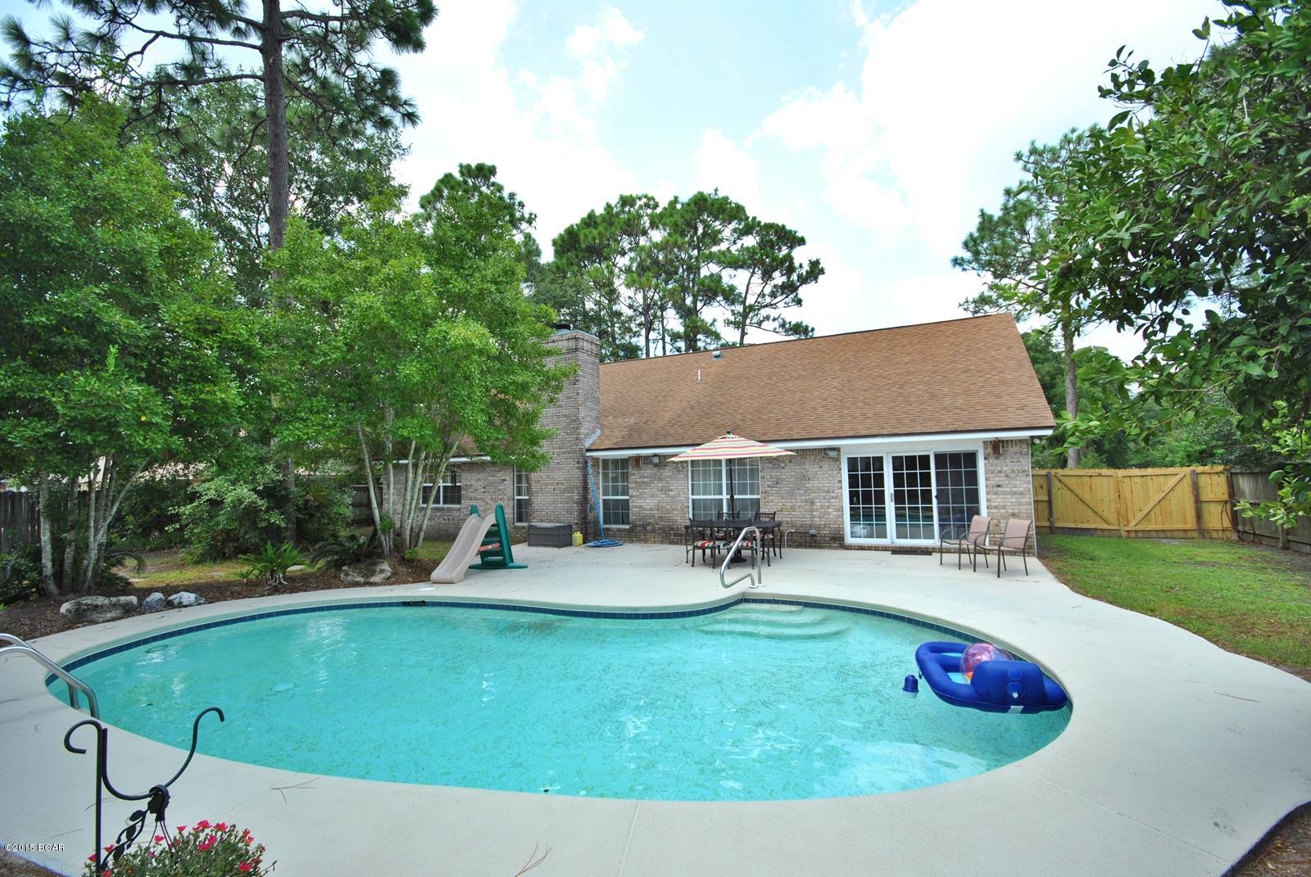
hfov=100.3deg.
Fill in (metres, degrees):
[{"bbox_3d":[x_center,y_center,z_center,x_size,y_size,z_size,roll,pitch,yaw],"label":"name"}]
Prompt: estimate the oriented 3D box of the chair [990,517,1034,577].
[{"bbox_3d":[5.661,1.769,8.965,0.680,0.900,0.600,-1,-4,-4],"label":"chair"}]

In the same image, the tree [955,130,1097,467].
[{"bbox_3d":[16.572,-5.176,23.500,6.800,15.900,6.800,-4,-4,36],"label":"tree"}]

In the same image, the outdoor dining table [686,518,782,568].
[{"bbox_3d":[1.602,2.114,11.082,1.720,0.720,1.020,-3,-4,26],"label":"outdoor dining table"}]

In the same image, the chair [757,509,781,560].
[{"bbox_3d":[2.212,2.009,11.304,0.480,0.920,0.600,-3,-4,26],"label":"chair"}]

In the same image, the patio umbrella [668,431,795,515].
[{"bbox_3d":[1.564,1.176,11.144,2.520,2.600,2.520,-3,-4,26],"label":"patio umbrella"}]

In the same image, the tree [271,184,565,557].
[{"bbox_3d":[-5.729,-1.489,13.100,6.600,8.600,6.200,0,-4,-24],"label":"tree"}]

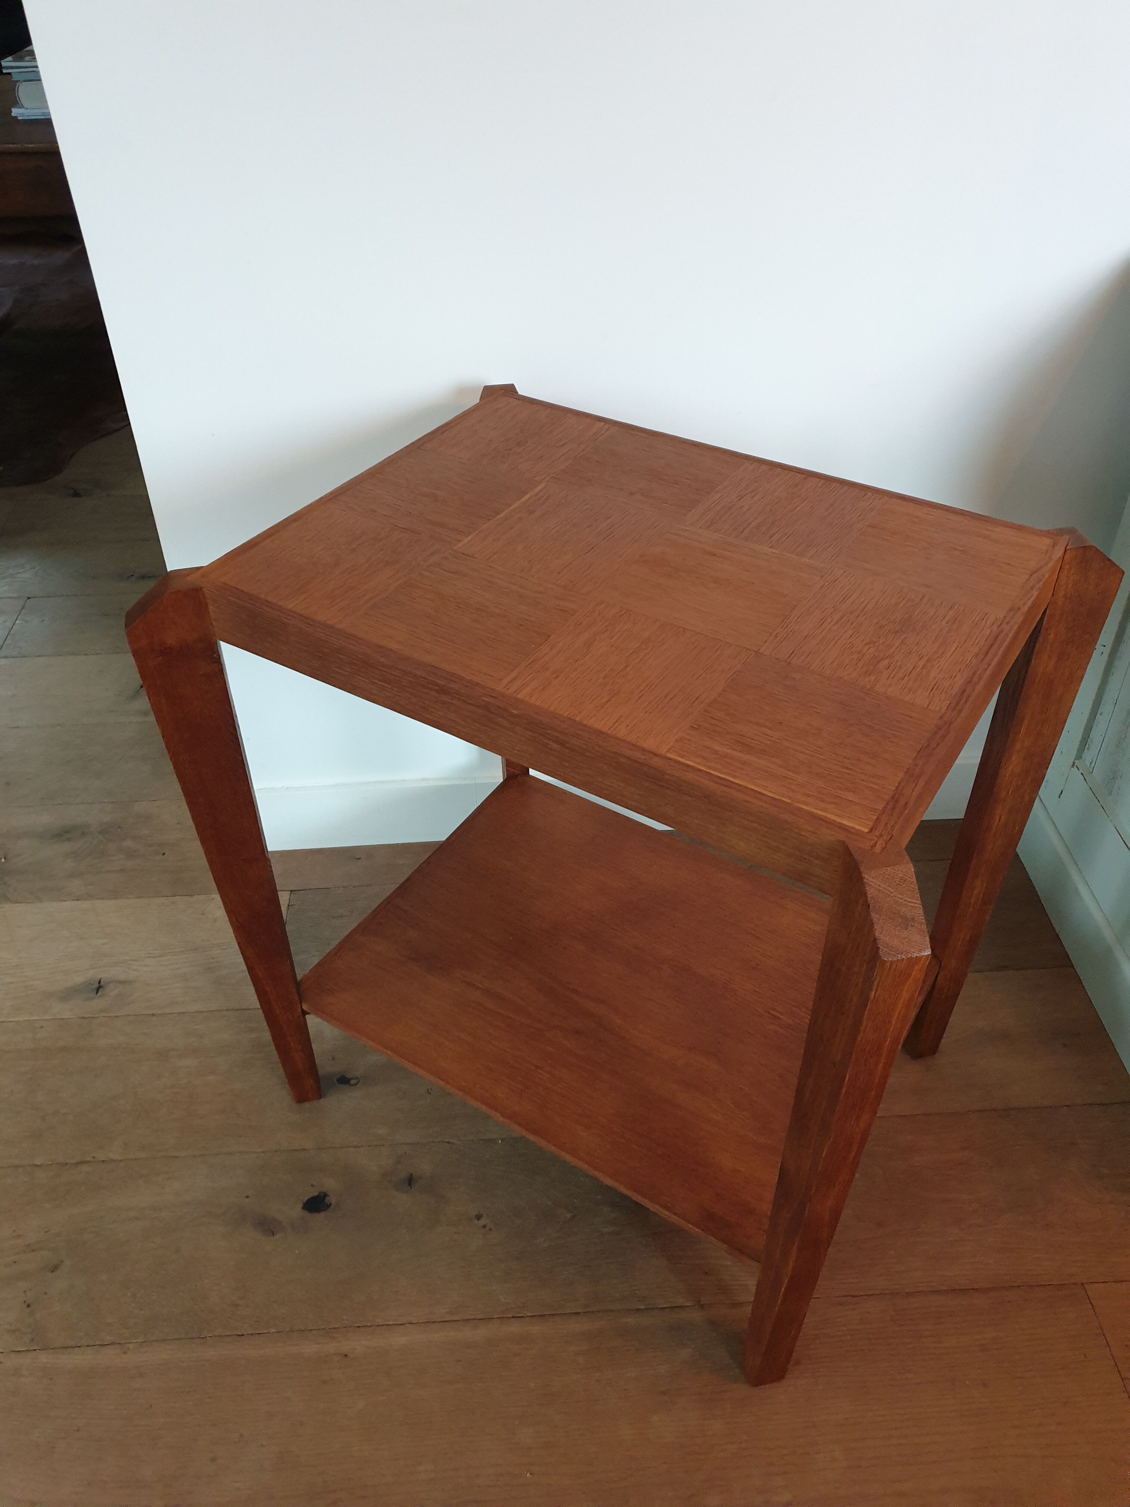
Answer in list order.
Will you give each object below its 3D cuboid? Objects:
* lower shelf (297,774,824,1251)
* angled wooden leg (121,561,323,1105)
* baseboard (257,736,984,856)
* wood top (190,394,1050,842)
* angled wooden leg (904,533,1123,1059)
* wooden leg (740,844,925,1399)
[{"bbox_3d":[0.059,0.227,1.153,0.539,0.014,0.401,22,45,25],"label":"lower shelf"},{"bbox_3d":[-0.289,0.123,1.030,0.062,0.646,0.027,-10,41,-10],"label":"angled wooden leg"},{"bbox_3d":[0.079,0.067,1.513,1.036,0.103,0.013,-2,40,-2],"label":"baseboard"},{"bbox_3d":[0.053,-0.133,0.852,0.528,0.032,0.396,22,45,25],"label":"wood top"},{"bbox_3d":[0.403,0.081,1.068,0.062,0.646,0.027,-10,41,-10],"label":"angled wooden leg"},{"bbox_3d":[0.175,0.311,0.798,0.027,0.646,0.062,-7,40,-8],"label":"wooden leg"}]

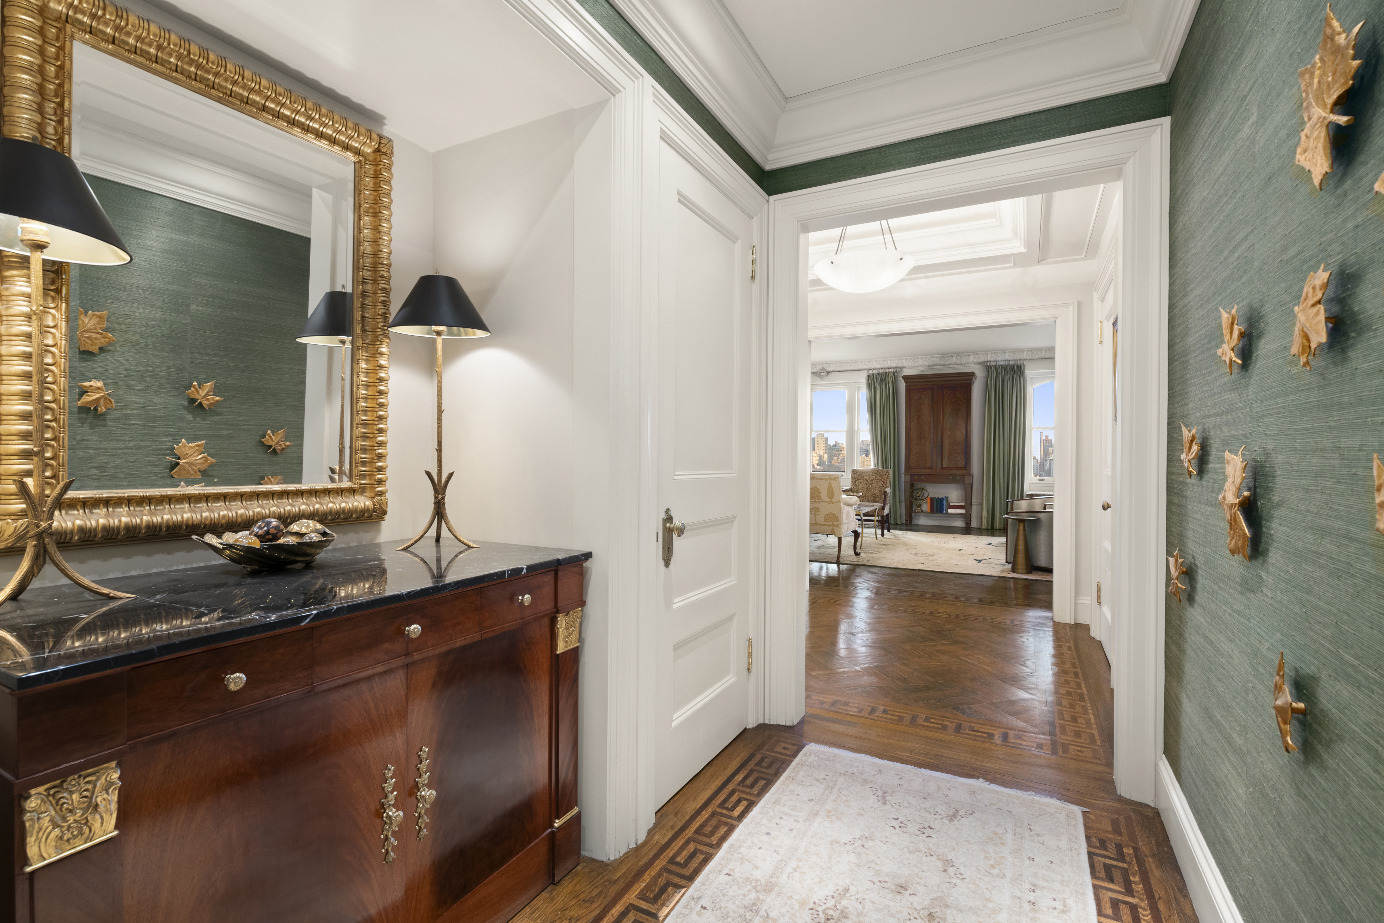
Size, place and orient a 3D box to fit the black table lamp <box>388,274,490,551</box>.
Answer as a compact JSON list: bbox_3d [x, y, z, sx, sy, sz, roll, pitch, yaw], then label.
[{"bbox_3d":[-0.779,-0.167,1.899,0.287,0.856,0.287,1,0,29],"label":"black table lamp"}]

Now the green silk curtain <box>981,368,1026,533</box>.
[{"bbox_3d":[5.260,-0.253,10.344,0.640,2.810,0.180,1,0,29],"label":"green silk curtain"}]

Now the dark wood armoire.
[{"bbox_3d":[4.292,-0.184,10.700,1.150,2.650,0.470,1,0,29],"label":"dark wood armoire"}]

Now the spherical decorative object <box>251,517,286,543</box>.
[{"bbox_3d":[-1.058,0.174,1.532,0.073,0.073,0.073,1,0,29],"label":"spherical decorative object"}]

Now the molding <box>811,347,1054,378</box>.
[{"bbox_3d":[4.112,-1.827,11.034,4.300,0.160,0.140,1,0,29],"label":"molding"}]

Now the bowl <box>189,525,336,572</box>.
[{"bbox_3d":[-1.046,0.216,1.525,0.210,0.092,0.310,1,0,29],"label":"bowl"}]

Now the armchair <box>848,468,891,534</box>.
[{"bbox_3d":[2.789,0.622,9.765,0.720,1.025,0.770,1,0,29],"label":"armchair"}]

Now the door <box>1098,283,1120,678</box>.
[{"bbox_3d":[2.511,0.054,3.666,0.050,2.220,0.840,1,0,29],"label":"door"}]

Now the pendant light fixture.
[{"bbox_3d":[1.077,-1.415,3.852,0.610,0.720,0.610,1,0,29],"label":"pendant light fixture"}]

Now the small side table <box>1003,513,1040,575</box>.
[{"bbox_3d":[3.479,0.865,6.487,0.350,0.590,0.350,1,0,29],"label":"small side table"}]

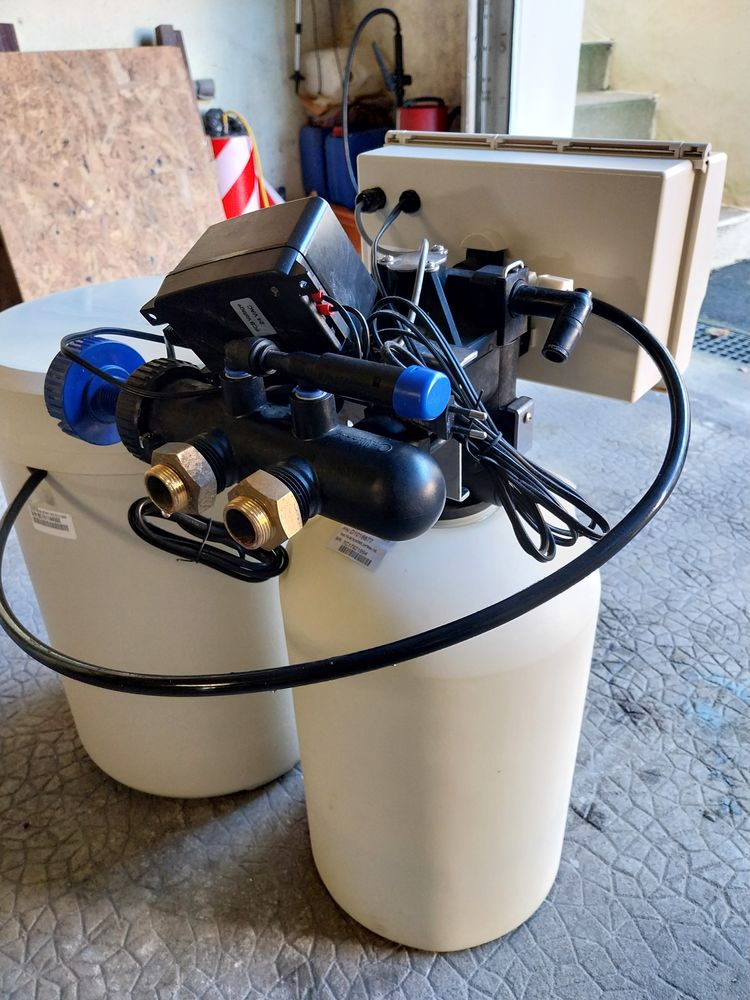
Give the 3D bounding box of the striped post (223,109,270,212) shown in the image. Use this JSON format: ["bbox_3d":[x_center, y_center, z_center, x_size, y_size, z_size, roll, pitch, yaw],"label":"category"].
[{"bbox_3d":[-0.418,-1.014,2.516,0.140,0.534,0.140,-7,32,-7],"label":"striped post"}]

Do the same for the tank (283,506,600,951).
[{"bbox_3d":[0.055,0.165,0.675,0.257,0.435,0.257,-2,32,1],"label":"tank"}]

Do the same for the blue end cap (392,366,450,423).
[{"bbox_3d":[0.022,-0.051,0.363,0.018,0.025,0.025,22,39,34],"label":"blue end cap"}]

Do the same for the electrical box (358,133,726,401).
[{"bbox_3d":[0.111,-0.186,0.580,0.251,0.165,0.089,22,40,34],"label":"electrical box"}]

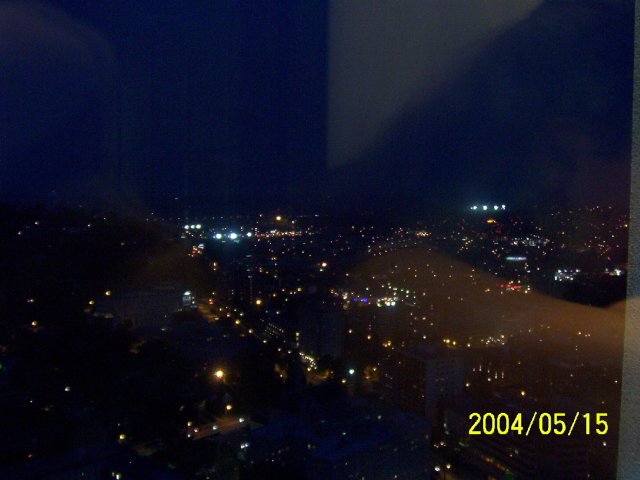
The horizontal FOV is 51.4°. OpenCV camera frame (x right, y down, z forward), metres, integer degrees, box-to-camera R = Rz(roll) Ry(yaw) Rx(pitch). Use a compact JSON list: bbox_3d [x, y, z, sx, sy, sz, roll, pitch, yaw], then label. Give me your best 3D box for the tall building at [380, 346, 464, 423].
[{"bbox_3d":[58.599,81.583,387.371,25.626,39.400,46.846,-1,3,-27],"label":"tall building"}]

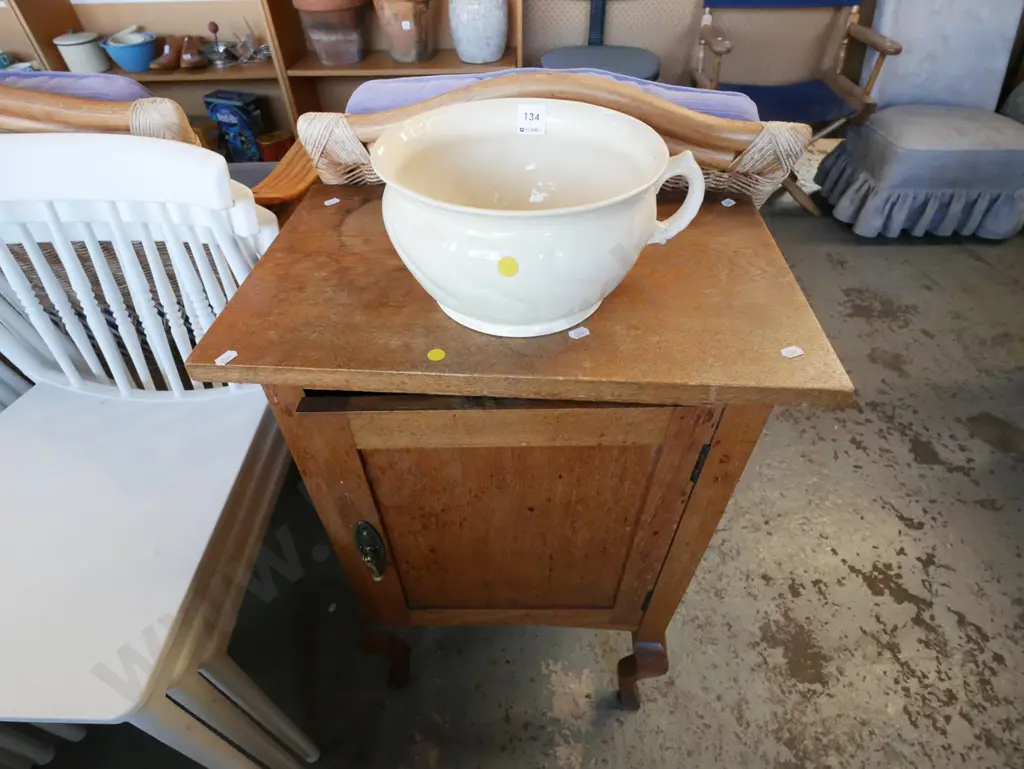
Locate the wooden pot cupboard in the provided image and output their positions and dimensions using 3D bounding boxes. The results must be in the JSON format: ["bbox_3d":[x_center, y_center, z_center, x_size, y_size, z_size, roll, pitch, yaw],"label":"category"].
[{"bbox_3d":[0.012,0.142,0.824,0.550,0.749,0.374,2,43,3],"label":"wooden pot cupboard"}]

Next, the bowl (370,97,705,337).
[{"bbox_3d":[0.025,-0.149,0.488,0.281,0.134,0.247,2,43,3],"label":"bowl"}]

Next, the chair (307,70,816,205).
[{"bbox_3d":[0.080,-0.284,1.176,0.660,0.870,0.710,3,44,4],"label":"chair"}]

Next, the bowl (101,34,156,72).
[{"bbox_3d":[-1.389,-1.215,1.958,0.180,0.094,0.180,0,44,0],"label":"bowl"}]

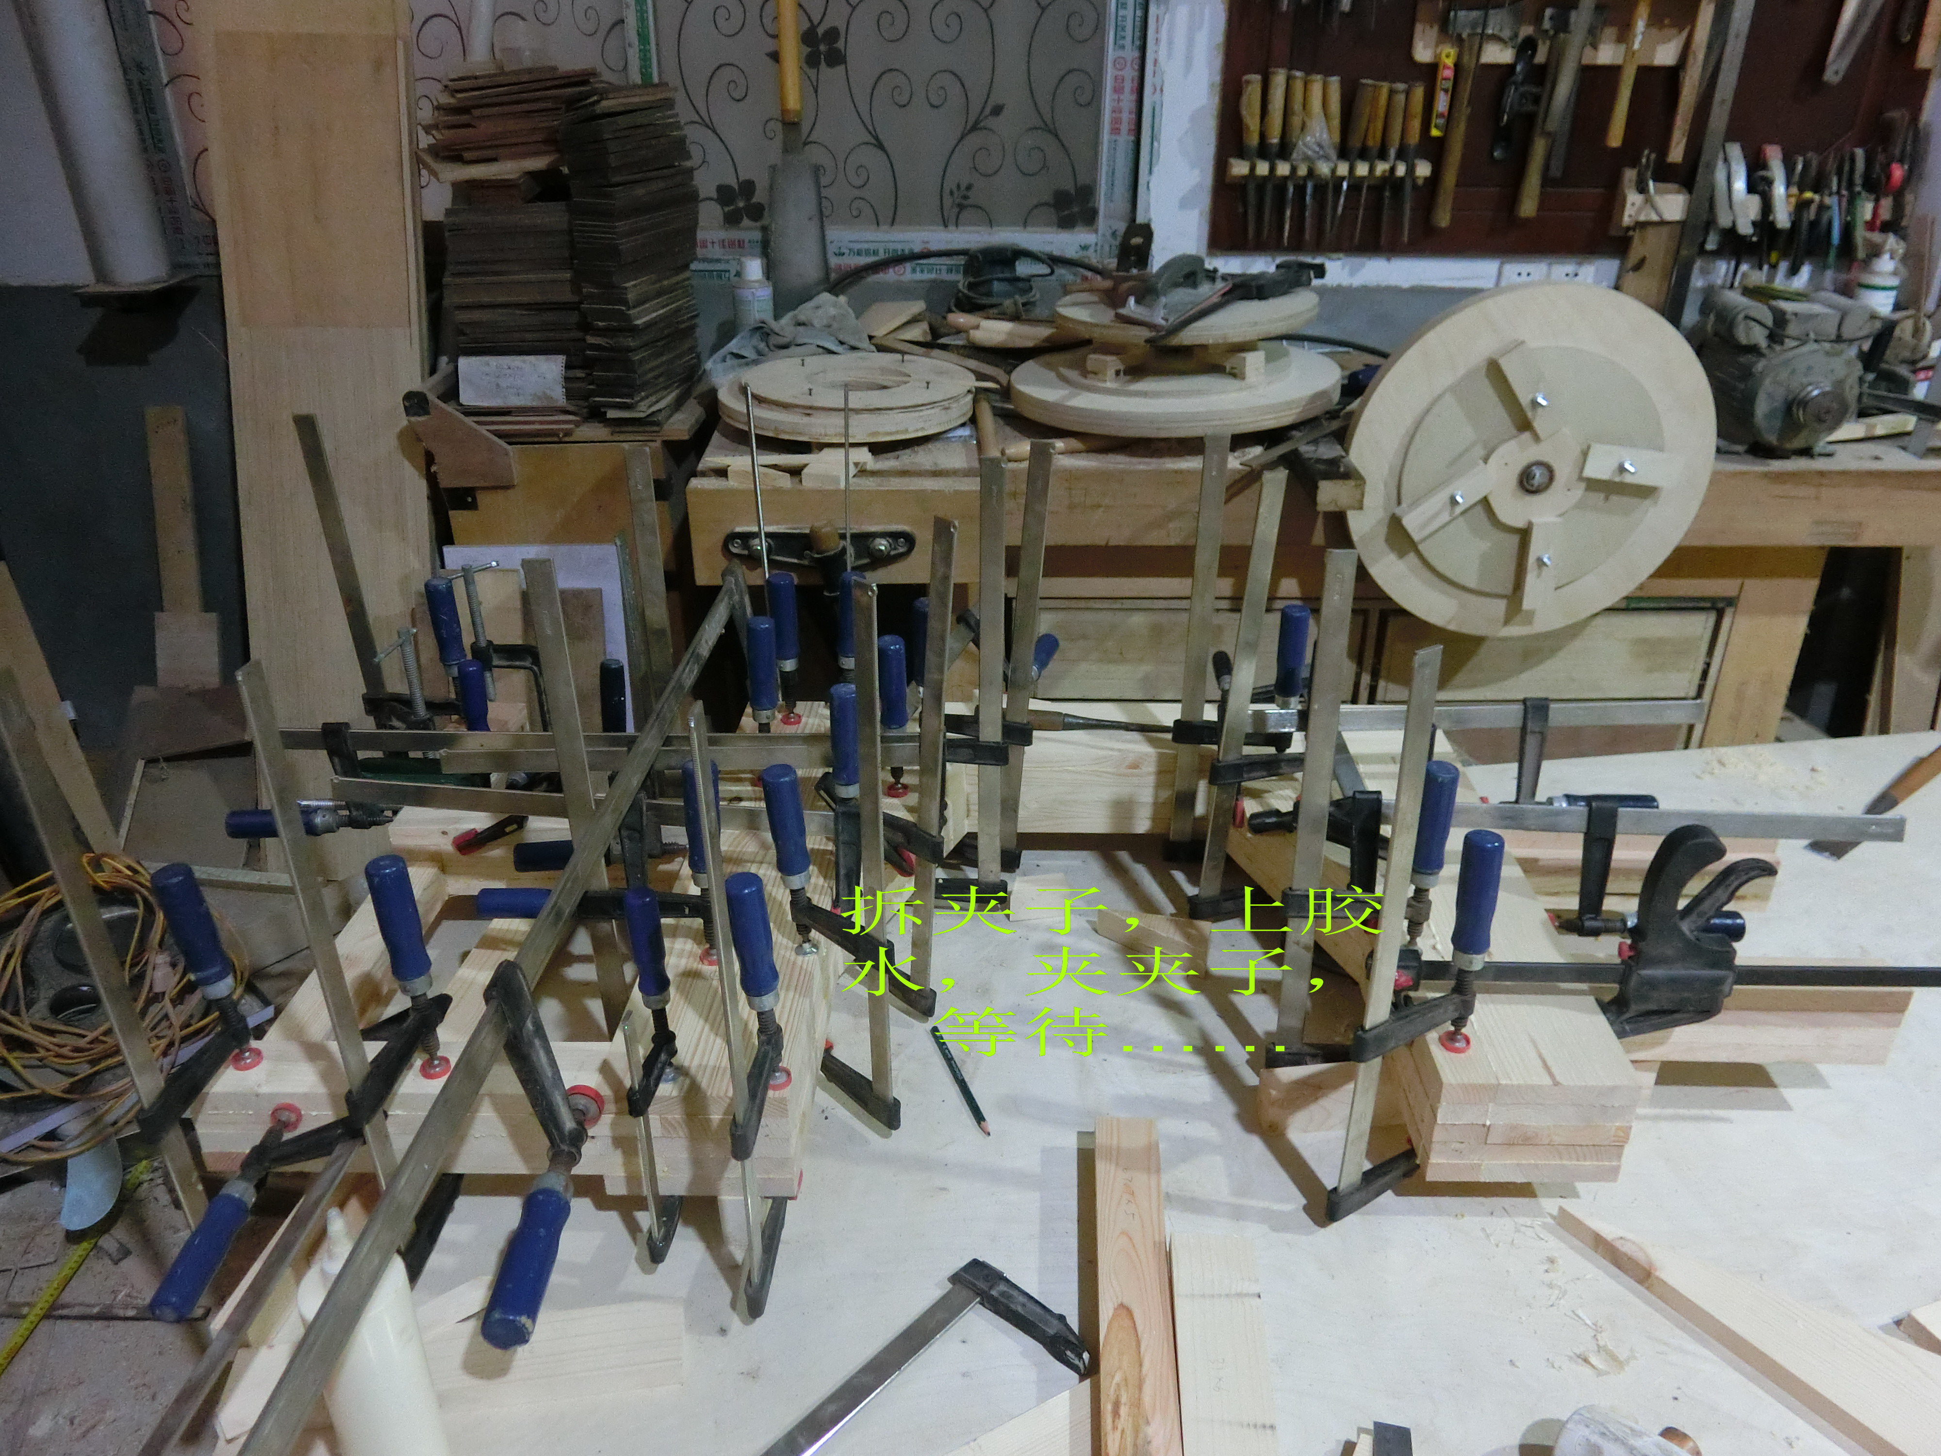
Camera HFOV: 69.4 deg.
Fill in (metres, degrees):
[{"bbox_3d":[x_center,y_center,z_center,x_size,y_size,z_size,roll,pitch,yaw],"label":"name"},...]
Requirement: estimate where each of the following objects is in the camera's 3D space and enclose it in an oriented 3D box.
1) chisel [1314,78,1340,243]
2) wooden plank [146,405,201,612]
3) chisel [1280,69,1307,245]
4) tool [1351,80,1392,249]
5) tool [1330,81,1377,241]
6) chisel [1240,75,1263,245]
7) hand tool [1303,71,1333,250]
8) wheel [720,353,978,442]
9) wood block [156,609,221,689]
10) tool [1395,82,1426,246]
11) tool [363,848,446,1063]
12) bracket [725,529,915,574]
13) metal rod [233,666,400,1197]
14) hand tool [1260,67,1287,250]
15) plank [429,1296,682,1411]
[{"bbox_3d":[0.625,-0.982,2.437,0.028,0.276,0.028,-5,28,3],"label":"chisel"},{"bbox_3d":[-1.539,-0.422,2.715,0.070,0.393,0.018,0,9,0],"label":"wooden plank"},{"bbox_3d":[0.555,-0.981,2.428,0.031,0.283,0.031,-2,29,1],"label":"chisel"},{"bbox_3d":[0.700,-0.985,2.461,0.028,0.269,0.027,2,27,-1],"label":"tool"},{"bbox_3d":[0.657,-0.975,2.431,0.031,0.269,0.031,4,29,-2],"label":"tool"},{"bbox_3d":[0.488,-0.980,2.428,0.031,0.276,0.031,-4,29,2],"label":"chisel"},{"bbox_3d":[0.591,-0.979,2.429,0.031,0.278,0.031,-4,29,2],"label":"hand tool"},{"bbox_3d":[-0.189,-0.523,2.168,0.400,0.052,0.395,0,28,0],"label":"wheel"},{"bbox_3d":[-1.528,-0.151,2.744,0.120,0.145,0.018,0,4,0],"label":"wood block"},{"bbox_3d":[0.767,-0.978,2.439,0.028,0.266,0.028,-4,28,2],"label":"tool"},{"bbox_3d":[-0.462,0.201,1.160,0.031,0.214,0.031,-1,27,0],"label":"tool"},{"bbox_3d":[-0.207,-0.243,1.935,0.262,0.060,0.035,0,28,0],"label":"bracket"},{"bbox_3d":[-0.462,0.192,1.022,0.010,0.530,0.027,2,29,4],"label":"metal rod"},{"bbox_3d":[0.521,-0.982,2.427,0.031,0.289,0.031,-1,29,1],"label":"hand tool"},{"bbox_3d":[-0.338,0.490,1.096,0.225,0.026,0.060,-3,29,-5],"label":"plank"}]

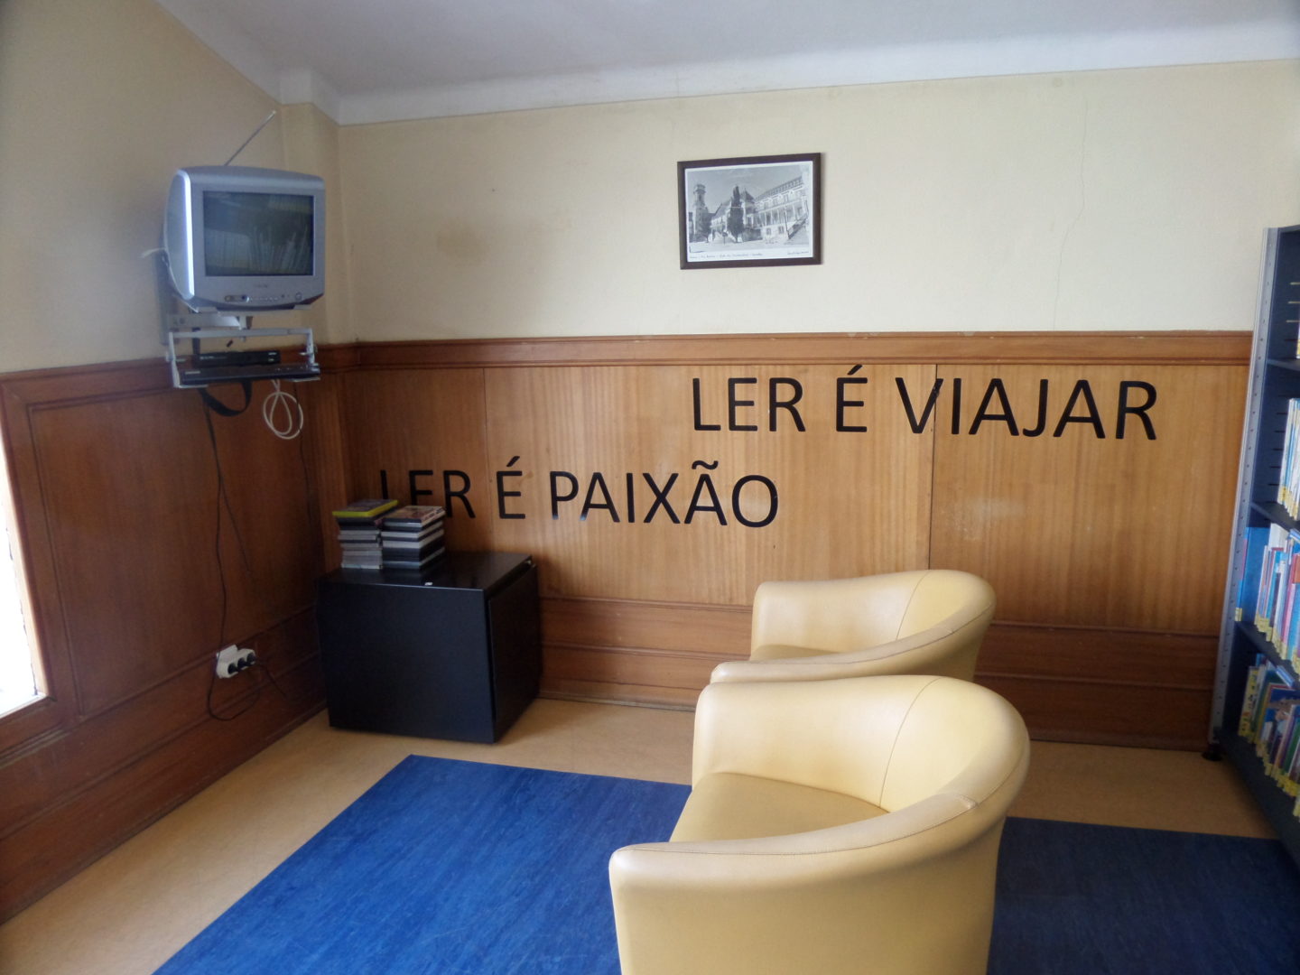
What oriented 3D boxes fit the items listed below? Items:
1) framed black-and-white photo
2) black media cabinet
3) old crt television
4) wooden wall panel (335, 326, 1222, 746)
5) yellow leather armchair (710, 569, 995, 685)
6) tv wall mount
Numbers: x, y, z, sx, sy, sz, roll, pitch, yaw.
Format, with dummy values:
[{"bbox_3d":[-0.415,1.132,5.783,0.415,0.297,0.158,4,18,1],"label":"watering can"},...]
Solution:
[{"bbox_3d":[0.306,-0.854,3.035,0.445,0.331,0.025,2,10,14],"label":"framed black-and-white photo"},{"bbox_3d":[-0.748,0.533,3.368,0.616,0.513,0.388,2,10,14],"label":"black media cabinet"},{"bbox_3d":[-1.094,-0.661,2.581,0.360,0.335,0.350,-9,20,-39],"label":"old crt television"},{"bbox_3d":[0.341,0.146,3.230,2.897,1.285,0.050,2,10,14],"label":"wooden wall panel"},{"bbox_3d":[0.513,0.596,2.373,0.600,0.694,0.700,2,10,14],"label":"yellow leather armchair"},{"bbox_3d":[-1.106,-0.382,2.625,0.360,0.200,0.290,-9,13,-39],"label":"tv wall mount"}]

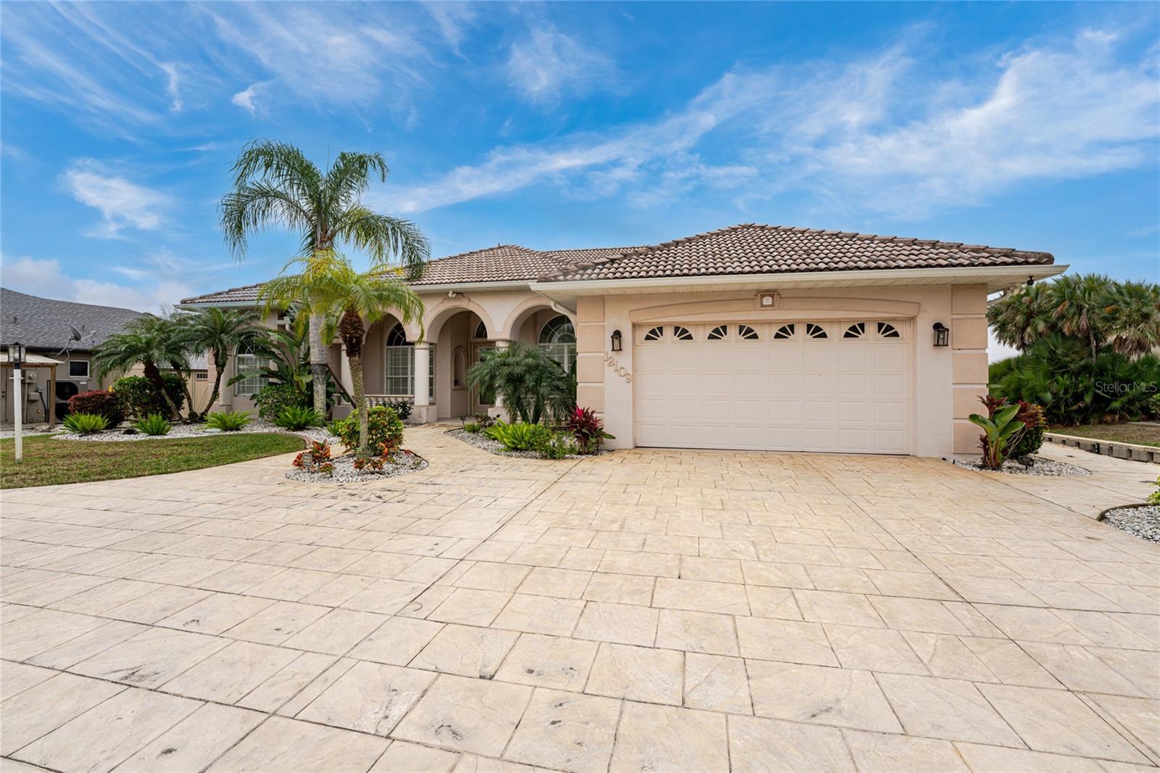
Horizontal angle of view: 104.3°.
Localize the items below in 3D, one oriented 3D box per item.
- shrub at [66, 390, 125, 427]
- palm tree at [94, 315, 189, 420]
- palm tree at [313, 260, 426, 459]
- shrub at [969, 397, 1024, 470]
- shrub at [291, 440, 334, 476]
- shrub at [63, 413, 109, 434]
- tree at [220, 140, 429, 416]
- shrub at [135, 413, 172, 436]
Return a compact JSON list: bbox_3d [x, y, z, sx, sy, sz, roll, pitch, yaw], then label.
[{"bbox_3d":[-13.800,0.640,12.900,1.300,1.070,1.200,0,0,10],"label":"shrub"},{"bbox_3d":[-13.750,-0.580,14.200,2.300,3.250,2.200,0,0,10],"label":"palm tree"},{"bbox_3d":[-3.850,-0.530,8.000,2.100,3.550,2.100,0,0,10],"label":"palm tree"},{"bbox_3d":[6.330,0.700,6.900,0.720,1.120,0.650,0,0,10],"label":"shrub"},{"bbox_3d":[-4.150,1.090,7.000,0.580,0.520,0.550,0,0,10],"label":"shrub"},{"bbox_3d":[-12.100,0.920,11.100,0.850,0.520,0.800,0,0,10],"label":"shrub"},{"bbox_3d":[-7.500,-2.950,13.200,5.200,8.200,5.000,0,0,10],"label":"tree"},{"bbox_3d":[-10.300,0.930,10.900,0.750,0.520,0.720,0,0,10],"label":"shrub"}]

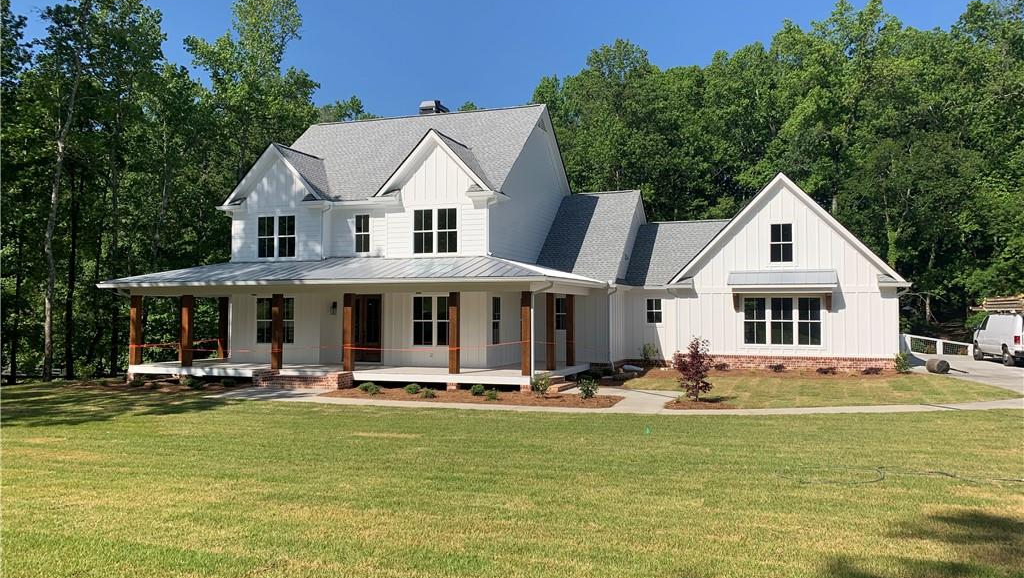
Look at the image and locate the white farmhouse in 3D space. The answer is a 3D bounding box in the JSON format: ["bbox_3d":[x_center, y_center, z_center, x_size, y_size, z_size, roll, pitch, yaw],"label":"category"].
[{"bbox_3d":[0.926,-2.715,31.482,27.450,12.170,17.800,-1,-2,20],"label":"white farmhouse"}]

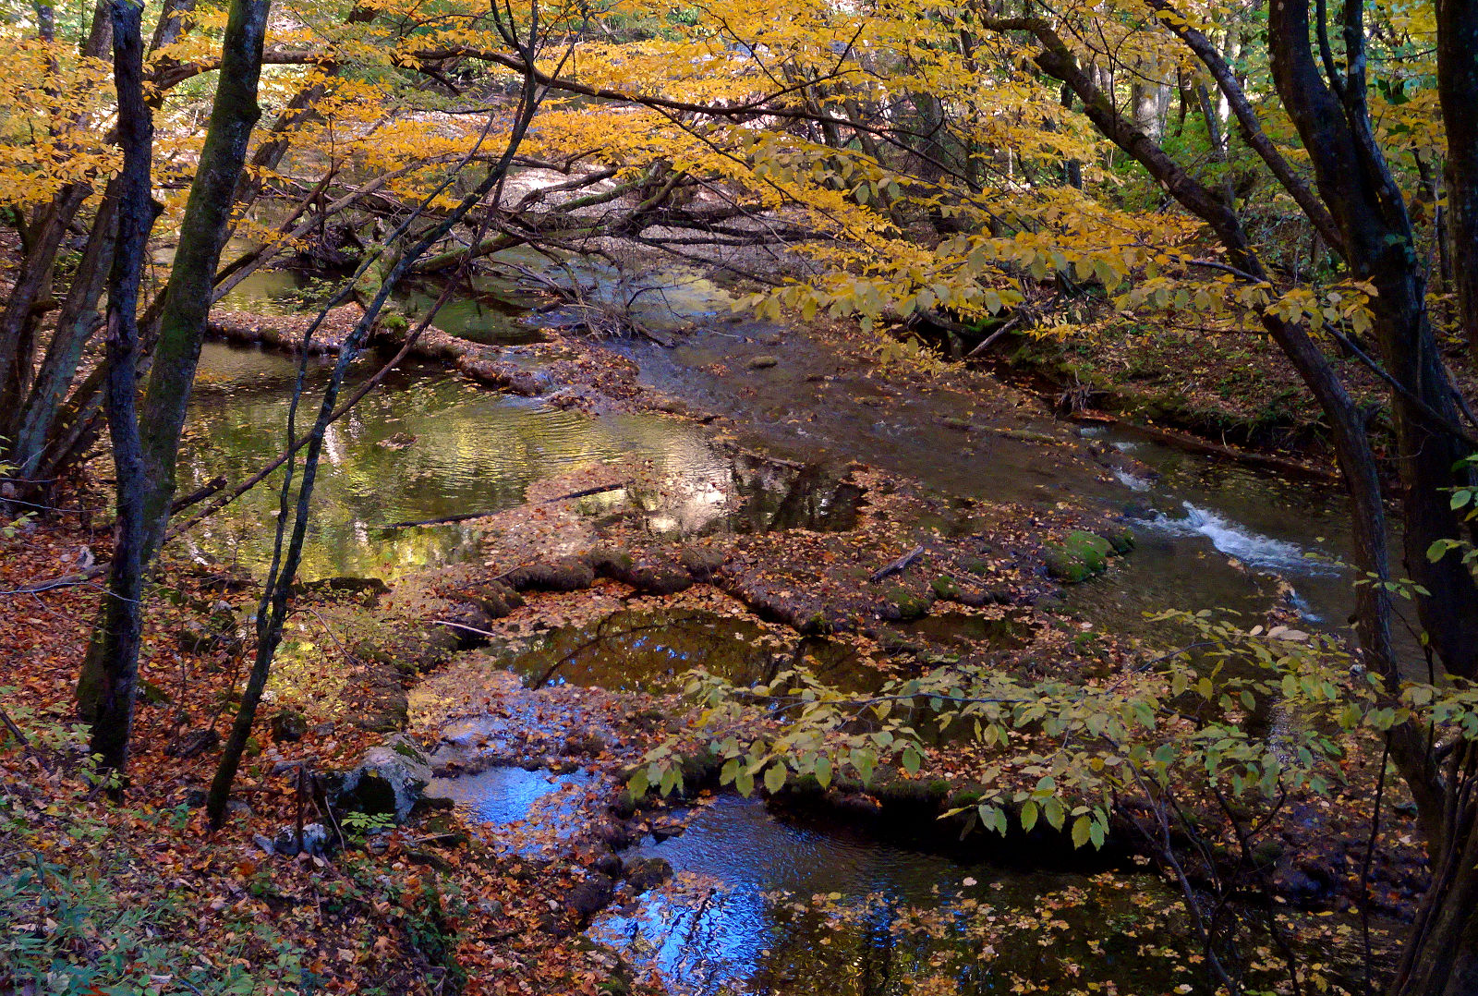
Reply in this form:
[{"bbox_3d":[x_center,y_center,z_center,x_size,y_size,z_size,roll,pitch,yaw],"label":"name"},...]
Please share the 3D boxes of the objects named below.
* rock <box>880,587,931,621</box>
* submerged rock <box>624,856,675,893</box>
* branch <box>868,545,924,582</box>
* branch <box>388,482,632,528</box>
[{"bbox_3d":[1.425,0.911,13.036,0.420,0.220,0.280,0,19,0],"label":"rock"},{"bbox_3d":[-0.593,2.520,10.181,0.330,0.190,0.240,0,19,0],"label":"submerged rock"},{"bbox_3d":[1.388,0.568,13.446,0.100,0.100,0.757,14,23,37],"label":"branch"},{"bbox_3d":[-2.145,0.050,14.914,2.577,0.090,0.200,-11,21,-29],"label":"branch"}]

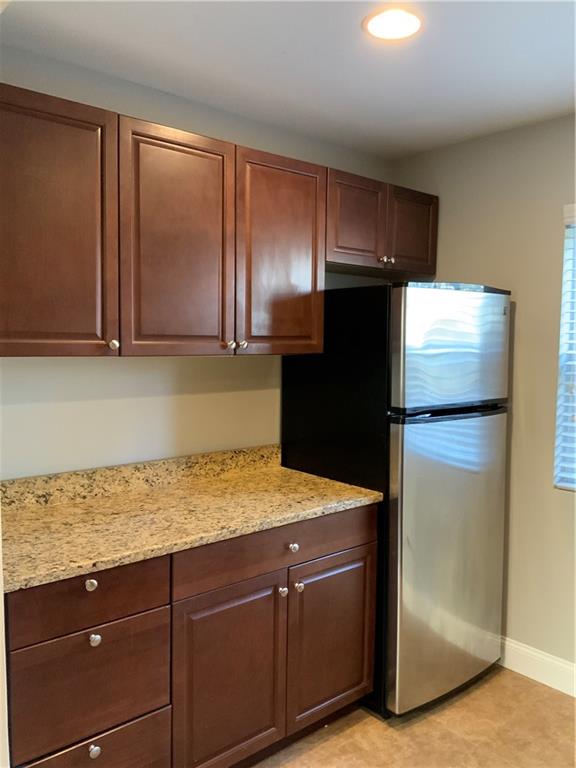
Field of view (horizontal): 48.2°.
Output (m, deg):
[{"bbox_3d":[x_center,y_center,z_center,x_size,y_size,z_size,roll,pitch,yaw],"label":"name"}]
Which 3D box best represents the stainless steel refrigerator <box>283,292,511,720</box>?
[{"bbox_3d":[0.486,0.448,2.931,0.715,1.705,0.737,-3,5,-40],"label":"stainless steel refrigerator"}]

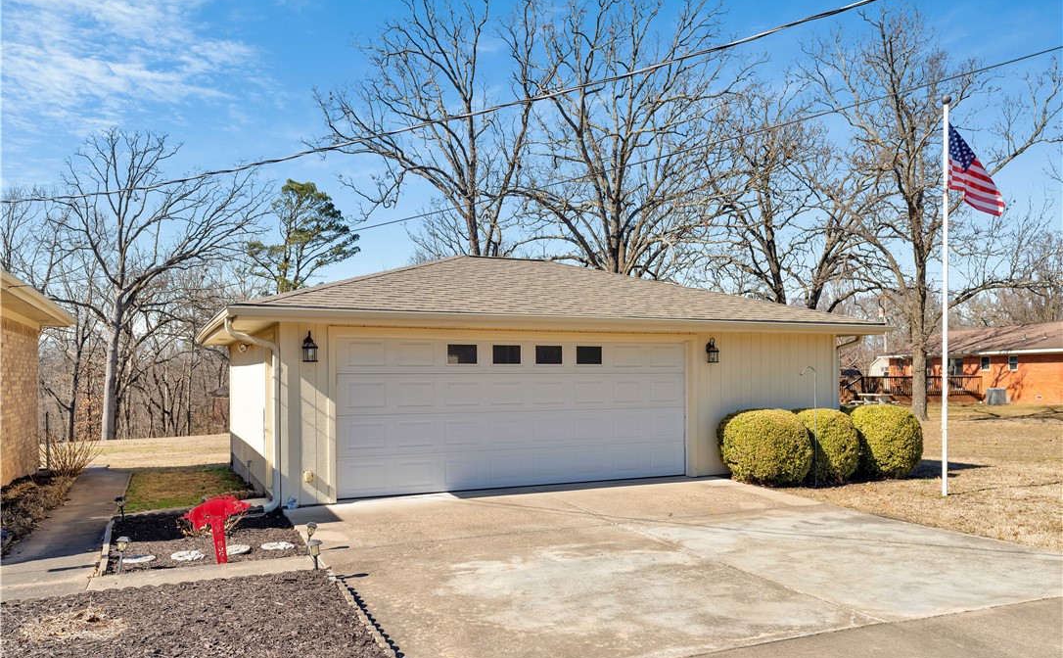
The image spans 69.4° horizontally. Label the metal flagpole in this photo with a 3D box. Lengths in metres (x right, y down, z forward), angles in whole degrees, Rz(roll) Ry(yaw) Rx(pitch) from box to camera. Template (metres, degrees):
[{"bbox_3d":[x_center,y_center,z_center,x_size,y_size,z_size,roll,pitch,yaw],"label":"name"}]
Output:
[{"bbox_3d":[5.646,-0.420,10.500,0.135,5.480,0.135,1,-3,-24],"label":"metal flagpole"}]

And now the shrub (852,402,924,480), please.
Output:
[{"bbox_3d":[5.777,1.800,12.500,1.180,1.160,1.180,1,-3,-24],"label":"shrub"}]

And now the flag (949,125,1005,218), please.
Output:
[{"bbox_3d":[6.040,-2.160,10.420,0.780,1.250,0.300,0,-2,9],"label":"flag"}]

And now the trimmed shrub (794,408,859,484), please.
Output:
[{"bbox_3d":[4.546,1.780,11.900,1.180,1.140,1.180,1,-3,-24],"label":"trimmed shrub"}]

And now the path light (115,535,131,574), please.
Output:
[{"bbox_3d":[-3.500,1.940,6.600,0.135,0.335,0.135,1,-3,-24],"label":"path light"}]

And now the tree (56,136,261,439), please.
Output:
[{"bbox_3d":[-13.000,-1.600,27.000,7.500,11.000,7.200,1,-3,-24],"label":"tree"}]

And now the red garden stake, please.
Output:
[{"bbox_3d":[-2.820,1.800,6.920,0.590,0.600,0.030,-1,-3,-23],"label":"red garden stake"}]

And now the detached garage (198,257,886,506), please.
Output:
[{"bbox_3d":[-0.380,0.570,14.950,10.700,3.900,8.650,1,-3,-24],"label":"detached garage"}]

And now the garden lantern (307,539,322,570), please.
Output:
[{"bbox_3d":[-1.895,1.965,6.710,0.125,0.265,0.125,1,-3,-24],"label":"garden lantern"}]

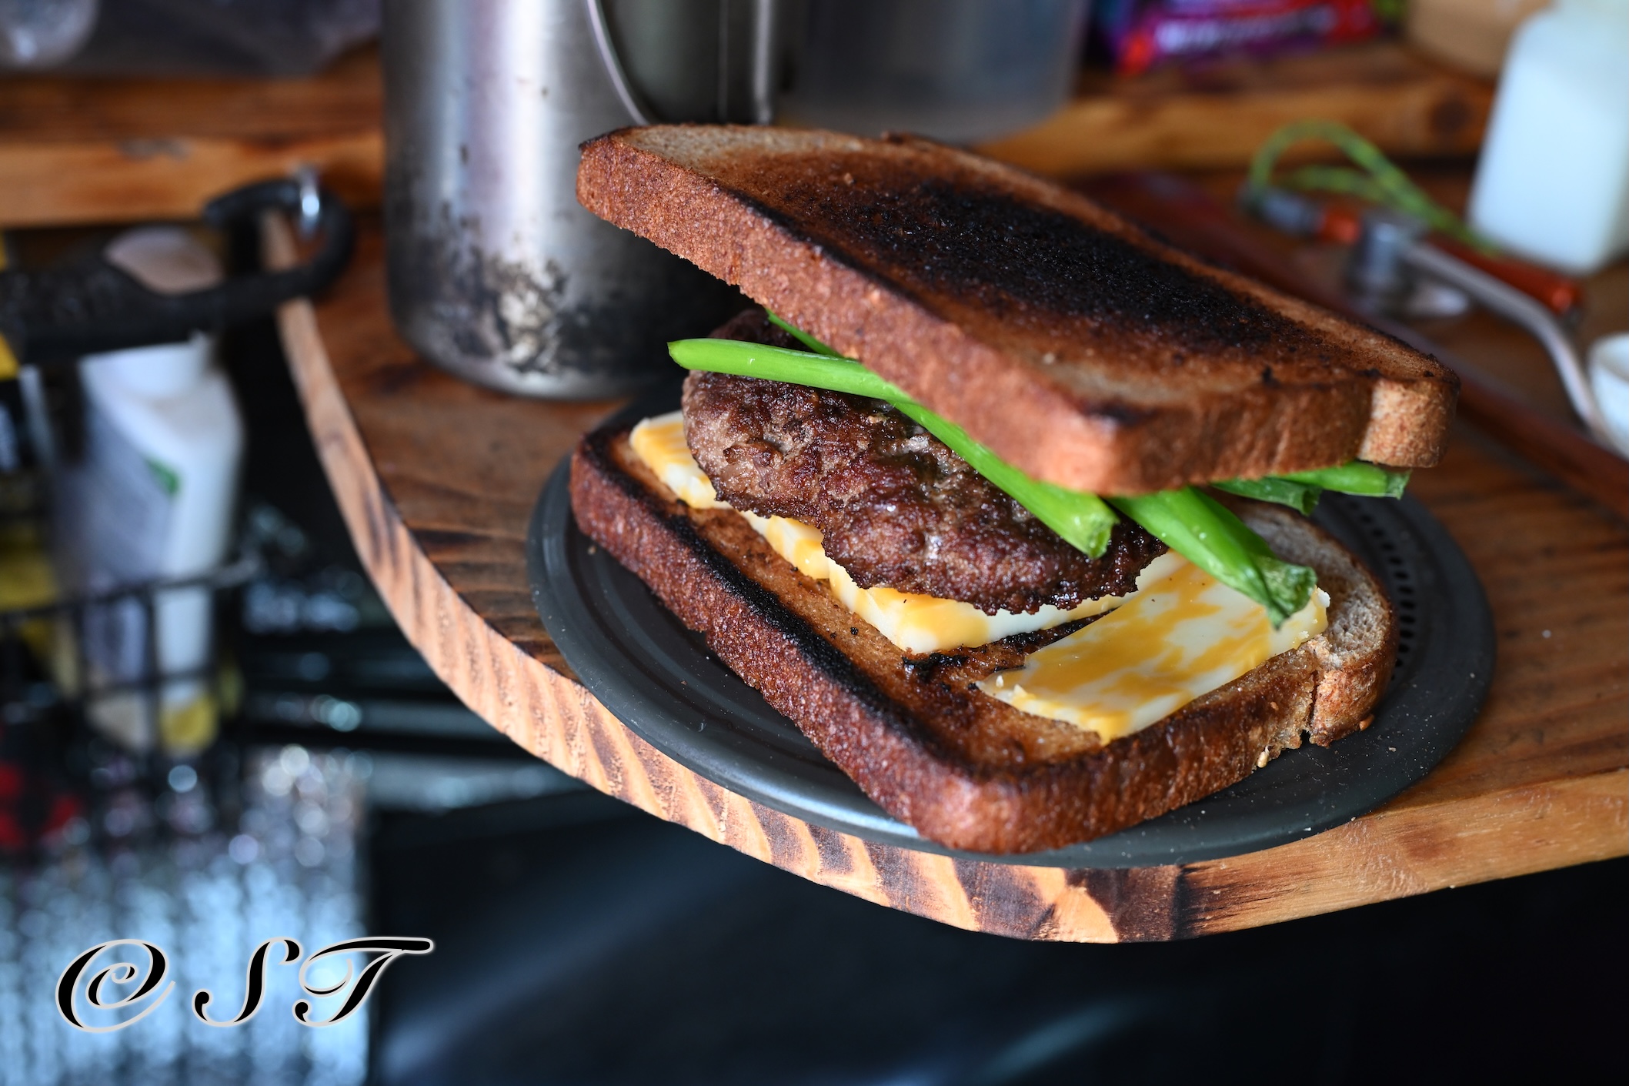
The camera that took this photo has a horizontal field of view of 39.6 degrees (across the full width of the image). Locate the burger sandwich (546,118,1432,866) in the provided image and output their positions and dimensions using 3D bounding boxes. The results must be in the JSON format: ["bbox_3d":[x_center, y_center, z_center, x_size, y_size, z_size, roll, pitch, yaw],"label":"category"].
[{"bbox_3d":[0.031,-0.023,0.389,0.109,0.072,0.129,-21,40,-34],"label":"burger sandwich"}]

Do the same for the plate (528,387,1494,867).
[{"bbox_3d":[0.035,0.004,0.419,0.176,0.012,0.176,3,32,-2],"label":"plate"}]

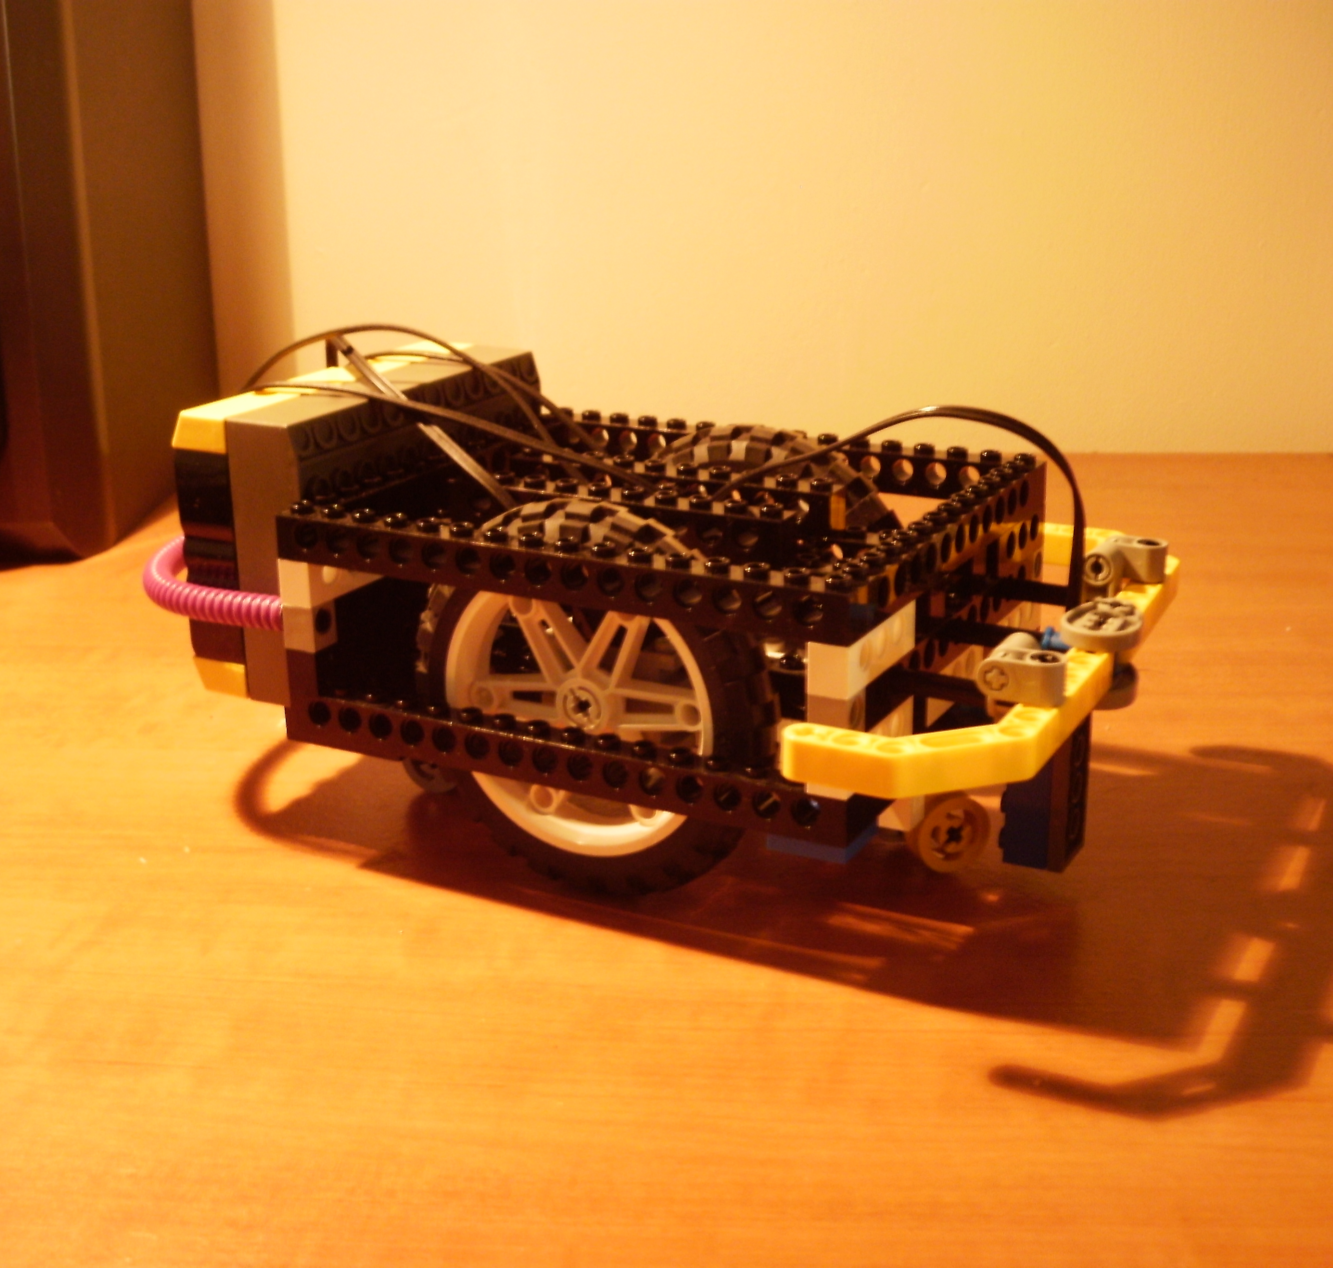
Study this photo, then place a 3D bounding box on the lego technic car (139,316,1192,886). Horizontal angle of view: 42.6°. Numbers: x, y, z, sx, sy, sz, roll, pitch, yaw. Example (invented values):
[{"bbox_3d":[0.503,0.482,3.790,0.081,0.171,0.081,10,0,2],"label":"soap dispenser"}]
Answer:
[{"bbox_3d":[-0.004,-0.010,0.379,0.219,0.105,0.130,9,21,28],"label":"lego technic car"}]

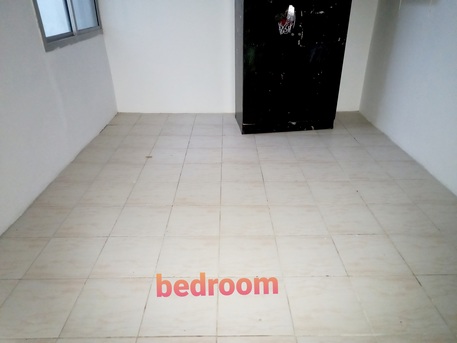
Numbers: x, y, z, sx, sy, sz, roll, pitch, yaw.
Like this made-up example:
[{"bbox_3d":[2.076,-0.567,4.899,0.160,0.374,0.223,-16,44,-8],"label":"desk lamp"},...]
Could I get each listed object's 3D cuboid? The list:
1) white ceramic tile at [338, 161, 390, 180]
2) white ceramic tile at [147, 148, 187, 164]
[{"bbox_3d":[1.299,-0.009,3.177,0.390,0.010,0.390,-1,27,0],"label":"white ceramic tile"},{"bbox_3d":[-0.557,-0.140,3.035,0.335,0.010,0.335,-1,27,0],"label":"white ceramic tile"}]

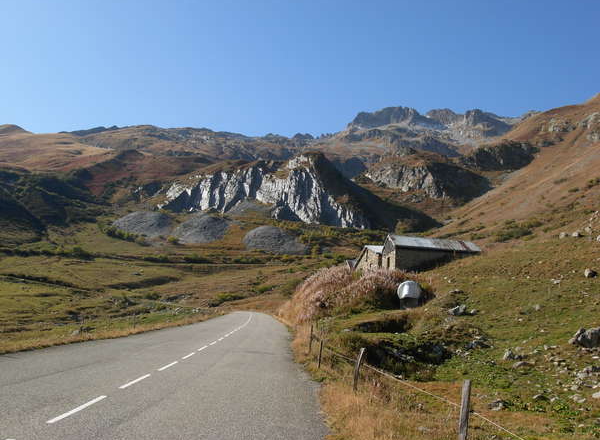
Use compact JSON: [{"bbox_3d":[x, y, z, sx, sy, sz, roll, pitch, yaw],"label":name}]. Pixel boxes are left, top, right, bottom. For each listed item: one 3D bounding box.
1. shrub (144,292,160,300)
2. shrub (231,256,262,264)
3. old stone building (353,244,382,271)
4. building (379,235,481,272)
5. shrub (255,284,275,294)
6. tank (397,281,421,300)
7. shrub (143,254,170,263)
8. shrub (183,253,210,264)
[{"bbox_3d":[-23.512,12.035,105.000,2.470,1.240,1.860,3,-7,0],"label":"shrub"},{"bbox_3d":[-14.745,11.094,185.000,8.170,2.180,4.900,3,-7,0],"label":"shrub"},{"bbox_3d":[14.633,6.888,109.633,8.500,5.400,8.200,3,-4,-24],"label":"old stone building"},{"bbox_3d":[16.954,4.881,85.629,11.340,5.010,5.810,4,-7,-9],"label":"building"},{"bbox_3d":[-6.036,11.647,112.000,3.300,1.650,2.470,3,-7,0],"label":"shrub"},{"bbox_3d":[7.165,4.722,43.500,1.450,1.300,1.800,2,-7,9],"label":"tank"},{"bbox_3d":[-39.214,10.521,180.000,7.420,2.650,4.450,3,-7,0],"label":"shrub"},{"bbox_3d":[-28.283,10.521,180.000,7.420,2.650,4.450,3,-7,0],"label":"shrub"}]

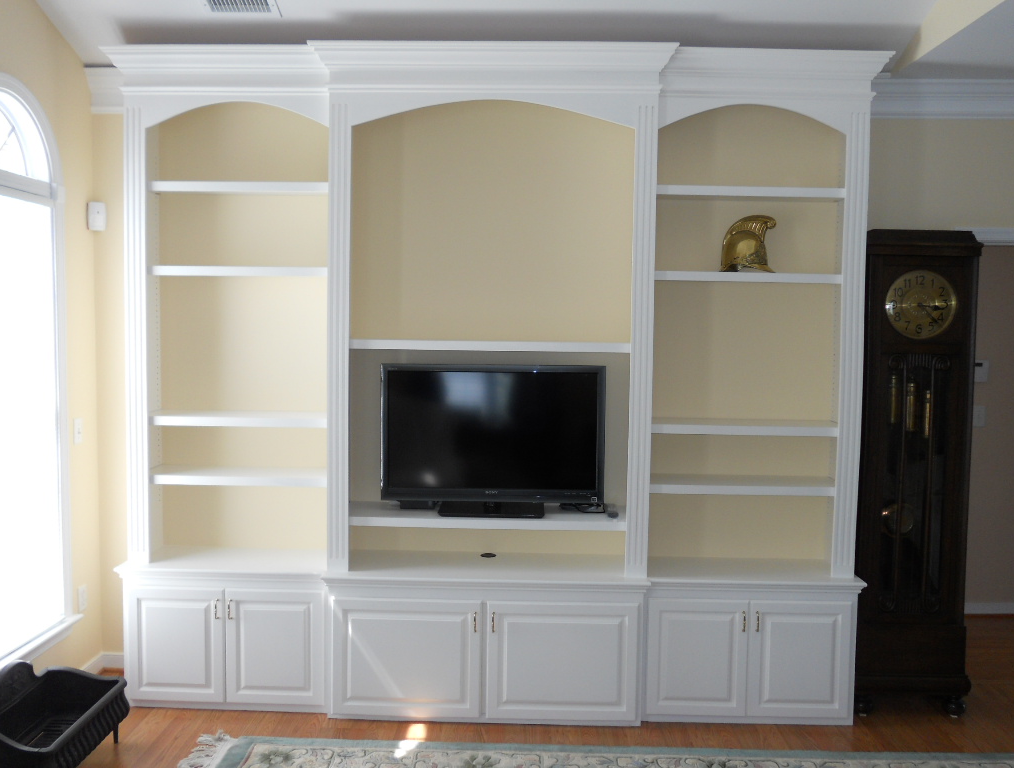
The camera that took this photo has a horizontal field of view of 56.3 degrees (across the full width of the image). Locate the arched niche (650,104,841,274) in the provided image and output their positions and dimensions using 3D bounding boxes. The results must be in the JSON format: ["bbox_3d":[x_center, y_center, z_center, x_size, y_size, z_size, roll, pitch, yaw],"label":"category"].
[{"bbox_3d":[1.012,-0.803,4.018,0.795,0.685,0.310,1,3,2],"label":"arched niche"}]

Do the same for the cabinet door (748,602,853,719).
[{"bbox_3d":[1.194,1.128,3.875,0.414,0.481,0.022,1,3,2],"label":"cabinet door"}]

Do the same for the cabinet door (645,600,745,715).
[{"bbox_3d":[0.782,1.122,3.886,0.410,0.481,0.022,1,3,2],"label":"cabinet door"}]

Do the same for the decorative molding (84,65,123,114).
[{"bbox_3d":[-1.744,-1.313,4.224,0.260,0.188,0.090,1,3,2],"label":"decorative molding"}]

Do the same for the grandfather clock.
[{"bbox_3d":[1.708,0.379,4.069,0.486,2.035,0.341,1,3,2],"label":"grandfather clock"}]

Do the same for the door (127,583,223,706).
[{"bbox_3d":[-1.377,1.091,3.954,0.400,0.482,0.030,1,3,2],"label":"door"}]

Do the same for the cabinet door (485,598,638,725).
[{"bbox_3d":[0.226,1.130,3.854,0.610,0.483,0.030,1,3,2],"label":"cabinet door"}]

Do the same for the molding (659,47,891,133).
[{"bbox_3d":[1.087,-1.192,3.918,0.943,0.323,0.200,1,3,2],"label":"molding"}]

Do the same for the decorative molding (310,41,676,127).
[{"bbox_3d":[-0.056,-1.192,3.803,1.468,0.318,0.132,1,3,2],"label":"decorative molding"}]

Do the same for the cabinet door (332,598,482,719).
[{"bbox_3d":[-0.406,1.108,3.844,0.604,0.481,0.022,1,3,2],"label":"cabinet door"}]

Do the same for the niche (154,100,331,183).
[{"bbox_3d":[-1.125,-1.024,4.111,0.806,0.327,0.312,1,3,2],"label":"niche"}]

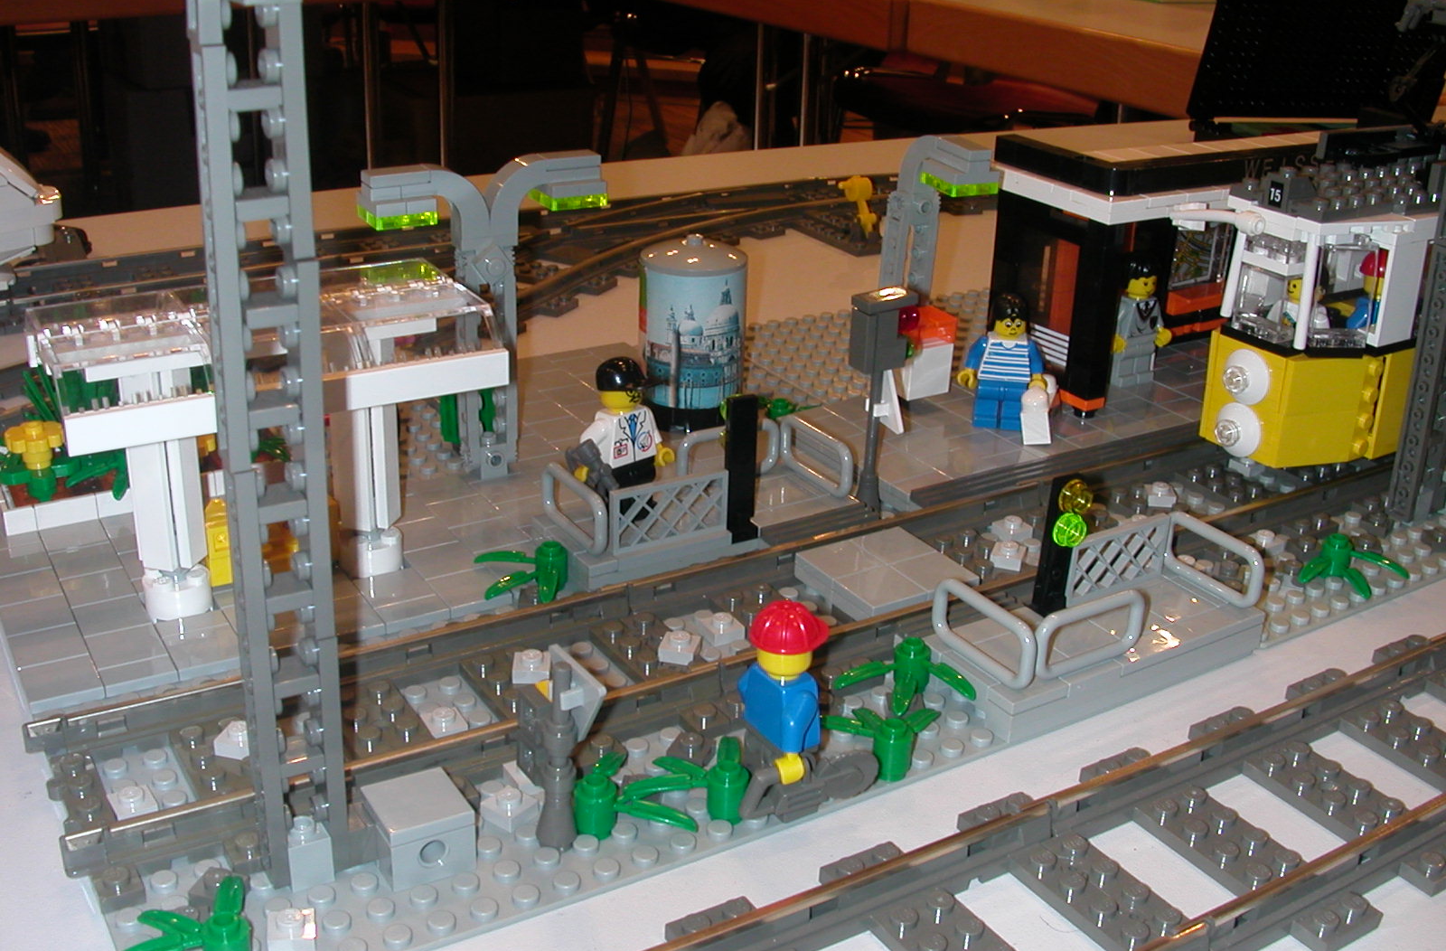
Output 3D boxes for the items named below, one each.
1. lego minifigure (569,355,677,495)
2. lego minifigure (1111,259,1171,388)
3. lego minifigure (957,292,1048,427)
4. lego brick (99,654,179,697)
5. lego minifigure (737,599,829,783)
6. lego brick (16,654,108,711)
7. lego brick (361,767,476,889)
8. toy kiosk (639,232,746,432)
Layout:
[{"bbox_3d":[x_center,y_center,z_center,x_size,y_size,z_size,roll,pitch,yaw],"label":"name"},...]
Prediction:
[{"bbox_3d":[-0.023,-0.008,0.384,0.014,0.042,0.024,22,30,37],"label":"lego minifigure"},{"bbox_3d":[0.140,-0.052,0.521,0.024,0.042,0.012,-12,27,-30],"label":"lego minifigure"},{"bbox_3d":[0.087,-0.035,0.473,0.024,0.042,0.012,5,24,7],"label":"lego minifigure"},{"bbox_3d":[-0.128,0.044,0.339,0.016,0.003,0.008,-12,27,-30],"label":"lego brick"},{"bbox_3d":[0.013,0.044,0.294,0.014,0.043,0.024,-12,27,-30],"label":"lego minifigure"},{"bbox_3d":[-0.143,0.046,0.336,0.016,0.003,0.016,-12,27,-30],"label":"lego brick"},{"bbox_3d":[-0.055,0.064,0.281,0.016,0.013,0.016,-12,27,-30],"label":"lego brick"},{"bbox_3d":[-0.009,-0.045,0.469,0.032,0.057,0.032,2,23,-1],"label":"toy kiosk"}]

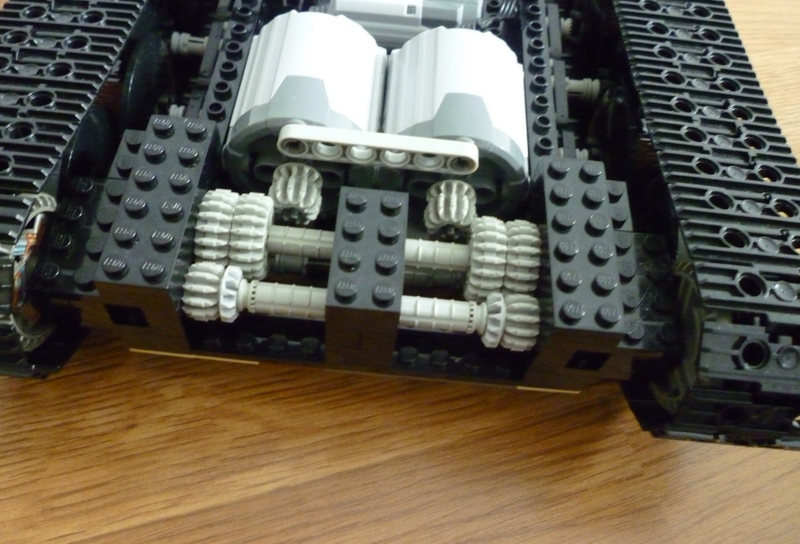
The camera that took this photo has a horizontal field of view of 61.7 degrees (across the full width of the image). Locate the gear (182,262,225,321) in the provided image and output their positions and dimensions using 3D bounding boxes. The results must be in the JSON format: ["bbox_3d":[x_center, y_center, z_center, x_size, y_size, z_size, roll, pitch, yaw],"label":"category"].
[{"bbox_3d":[-0.044,0.004,0.154,0.008,0.013,0.013,6,58,-2],"label":"gear"}]

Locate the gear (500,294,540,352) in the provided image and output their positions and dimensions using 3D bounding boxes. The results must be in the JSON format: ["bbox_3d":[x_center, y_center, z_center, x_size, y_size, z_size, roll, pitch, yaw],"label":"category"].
[{"bbox_3d":[0.027,0.012,0.156,0.008,0.014,0.014,5,58,-2],"label":"gear"}]

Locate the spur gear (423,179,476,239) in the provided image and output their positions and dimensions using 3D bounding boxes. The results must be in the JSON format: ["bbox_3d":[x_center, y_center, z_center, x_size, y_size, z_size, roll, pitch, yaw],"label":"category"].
[{"bbox_3d":[0.013,-0.016,0.172,0.014,0.014,0.008,5,58,-2],"label":"spur gear"}]

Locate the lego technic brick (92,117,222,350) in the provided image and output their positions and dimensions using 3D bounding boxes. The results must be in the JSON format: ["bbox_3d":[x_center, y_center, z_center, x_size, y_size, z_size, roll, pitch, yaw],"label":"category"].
[{"bbox_3d":[-0.055,-0.010,0.162,0.016,0.032,0.048,6,58,-2],"label":"lego technic brick"}]

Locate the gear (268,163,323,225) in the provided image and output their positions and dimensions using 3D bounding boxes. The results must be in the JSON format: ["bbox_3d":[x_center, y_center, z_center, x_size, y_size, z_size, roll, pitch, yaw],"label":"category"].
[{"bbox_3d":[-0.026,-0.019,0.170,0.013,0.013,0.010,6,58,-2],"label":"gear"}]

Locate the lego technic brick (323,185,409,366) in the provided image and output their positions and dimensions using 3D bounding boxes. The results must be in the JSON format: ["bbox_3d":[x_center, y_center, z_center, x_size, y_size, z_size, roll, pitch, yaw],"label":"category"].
[{"bbox_3d":[-0.008,0.002,0.159,0.016,0.030,0.032,5,58,-2],"label":"lego technic brick"}]

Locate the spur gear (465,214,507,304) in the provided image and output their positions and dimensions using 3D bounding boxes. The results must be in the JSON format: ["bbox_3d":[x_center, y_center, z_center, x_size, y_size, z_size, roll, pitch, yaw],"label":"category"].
[{"bbox_3d":[0.021,-0.003,0.165,0.008,0.021,0.021,6,58,-2],"label":"spur gear"}]

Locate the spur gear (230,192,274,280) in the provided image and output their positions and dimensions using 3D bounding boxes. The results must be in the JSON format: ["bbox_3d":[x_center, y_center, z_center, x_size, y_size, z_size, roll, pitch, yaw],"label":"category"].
[{"bbox_3d":[-0.035,-0.009,0.163,0.008,0.021,0.021,6,58,-2],"label":"spur gear"}]

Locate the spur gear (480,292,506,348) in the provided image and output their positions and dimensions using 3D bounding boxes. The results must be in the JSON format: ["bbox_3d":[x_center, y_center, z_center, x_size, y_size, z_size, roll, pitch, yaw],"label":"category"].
[{"bbox_3d":[0.022,0.011,0.156,0.004,0.013,0.013,5,58,-2],"label":"spur gear"}]

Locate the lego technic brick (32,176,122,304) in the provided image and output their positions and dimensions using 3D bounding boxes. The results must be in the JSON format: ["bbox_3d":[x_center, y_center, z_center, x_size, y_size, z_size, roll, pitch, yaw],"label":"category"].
[{"bbox_3d":[-0.071,-0.008,0.152,0.016,0.005,0.032,5,58,-2],"label":"lego technic brick"}]

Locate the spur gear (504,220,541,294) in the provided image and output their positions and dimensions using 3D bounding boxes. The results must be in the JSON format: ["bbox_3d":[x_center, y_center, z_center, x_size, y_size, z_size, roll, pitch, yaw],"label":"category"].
[{"bbox_3d":[0.029,-0.002,0.165,0.008,0.021,0.021,6,58,-2],"label":"spur gear"}]

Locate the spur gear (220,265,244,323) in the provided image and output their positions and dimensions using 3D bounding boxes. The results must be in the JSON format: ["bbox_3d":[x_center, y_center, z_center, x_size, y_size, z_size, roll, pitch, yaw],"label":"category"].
[{"bbox_3d":[-0.039,0.005,0.154,0.004,0.013,0.013,6,58,-2],"label":"spur gear"}]

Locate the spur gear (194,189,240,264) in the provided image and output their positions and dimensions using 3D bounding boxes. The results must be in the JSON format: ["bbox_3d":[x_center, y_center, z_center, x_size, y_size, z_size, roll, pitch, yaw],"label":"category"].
[{"bbox_3d":[-0.043,-0.009,0.162,0.008,0.021,0.021,6,58,-2],"label":"spur gear"}]

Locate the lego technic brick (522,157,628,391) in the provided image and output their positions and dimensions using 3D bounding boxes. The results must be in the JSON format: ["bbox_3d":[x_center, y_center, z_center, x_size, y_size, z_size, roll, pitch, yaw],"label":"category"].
[{"bbox_3d":[0.041,0.000,0.165,0.016,0.030,0.048,5,58,-2],"label":"lego technic brick"}]

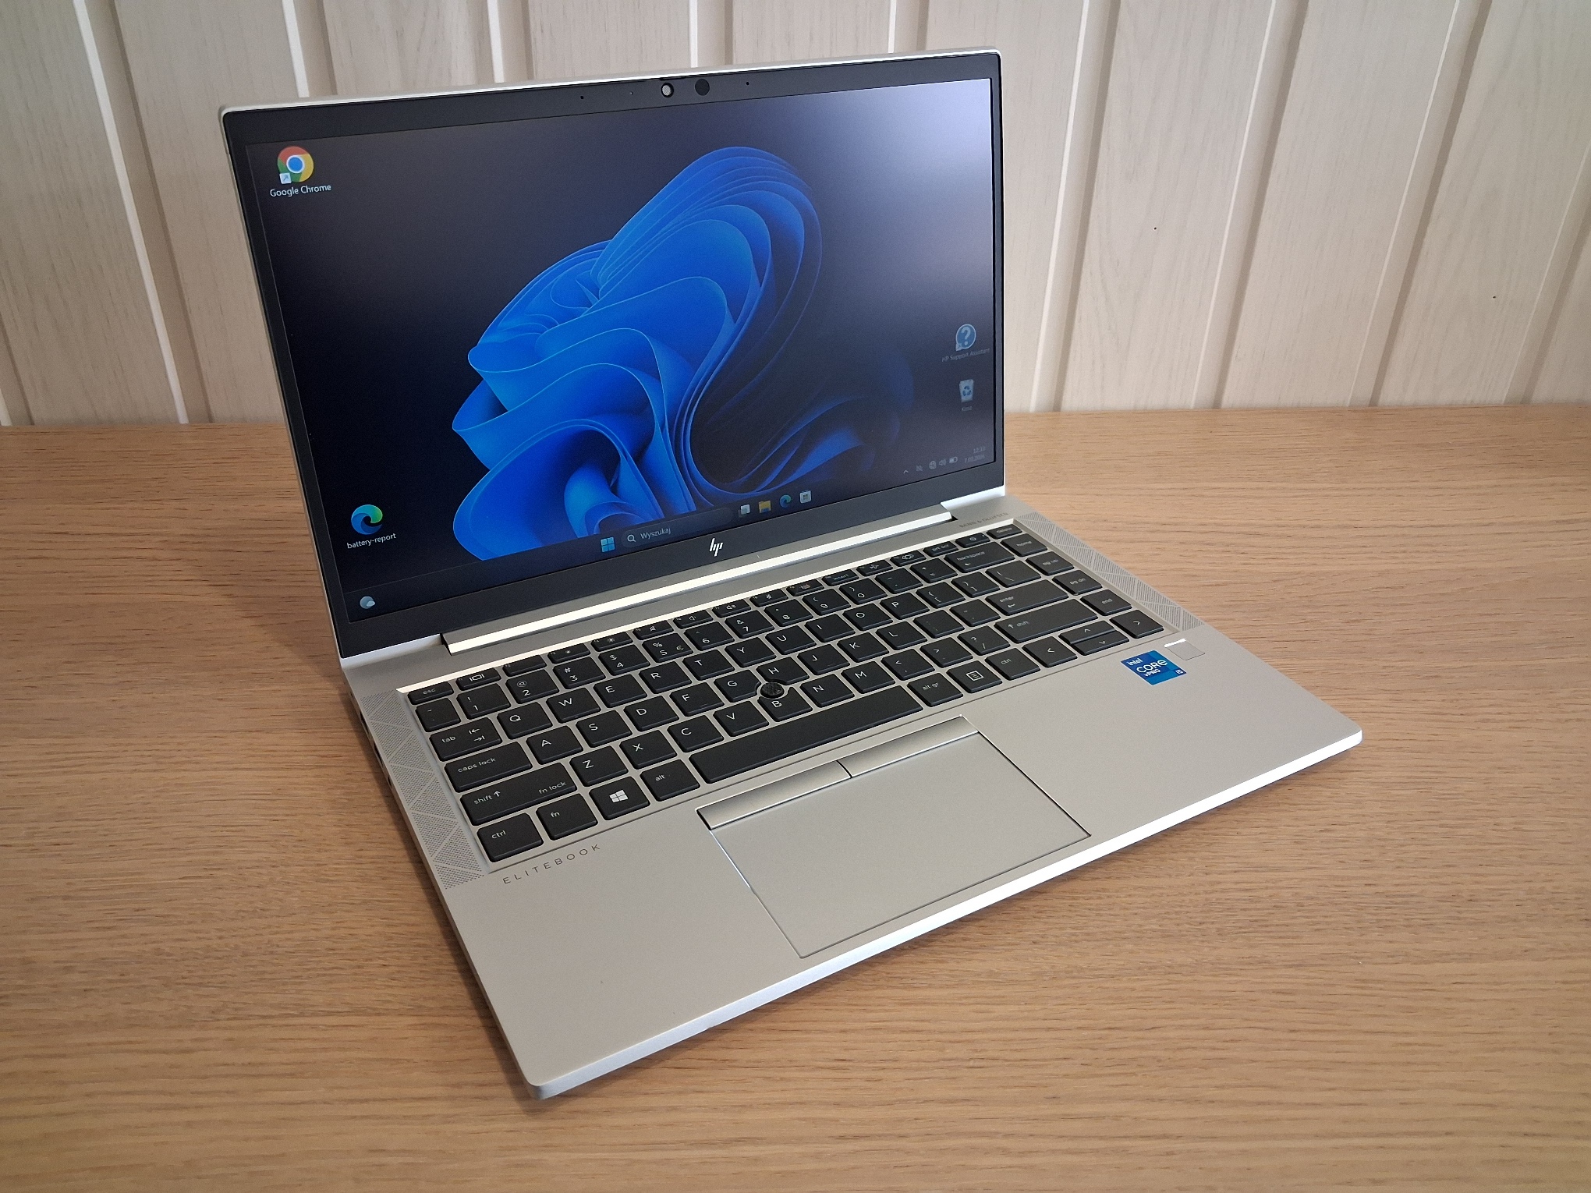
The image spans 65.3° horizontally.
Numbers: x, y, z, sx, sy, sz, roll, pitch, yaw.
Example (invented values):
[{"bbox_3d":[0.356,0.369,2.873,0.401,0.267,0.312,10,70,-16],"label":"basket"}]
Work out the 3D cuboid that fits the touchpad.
[{"bbox_3d":[0.035,0.079,0.411,0.110,0.003,0.062,-16,36,-25],"label":"touchpad"}]

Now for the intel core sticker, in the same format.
[{"bbox_3d":[0.143,0.028,0.494,0.018,0.001,0.018,-16,36,-25],"label":"intel core sticker"}]

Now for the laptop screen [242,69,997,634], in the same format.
[{"bbox_3d":[-0.044,-0.109,0.513,0.311,0.177,0.005,-16,25,-25],"label":"laptop screen"}]

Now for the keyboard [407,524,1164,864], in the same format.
[{"bbox_3d":[0.004,0.026,0.494,0.289,0.006,0.103,-16,36,-25],"label":"keyboard"}]

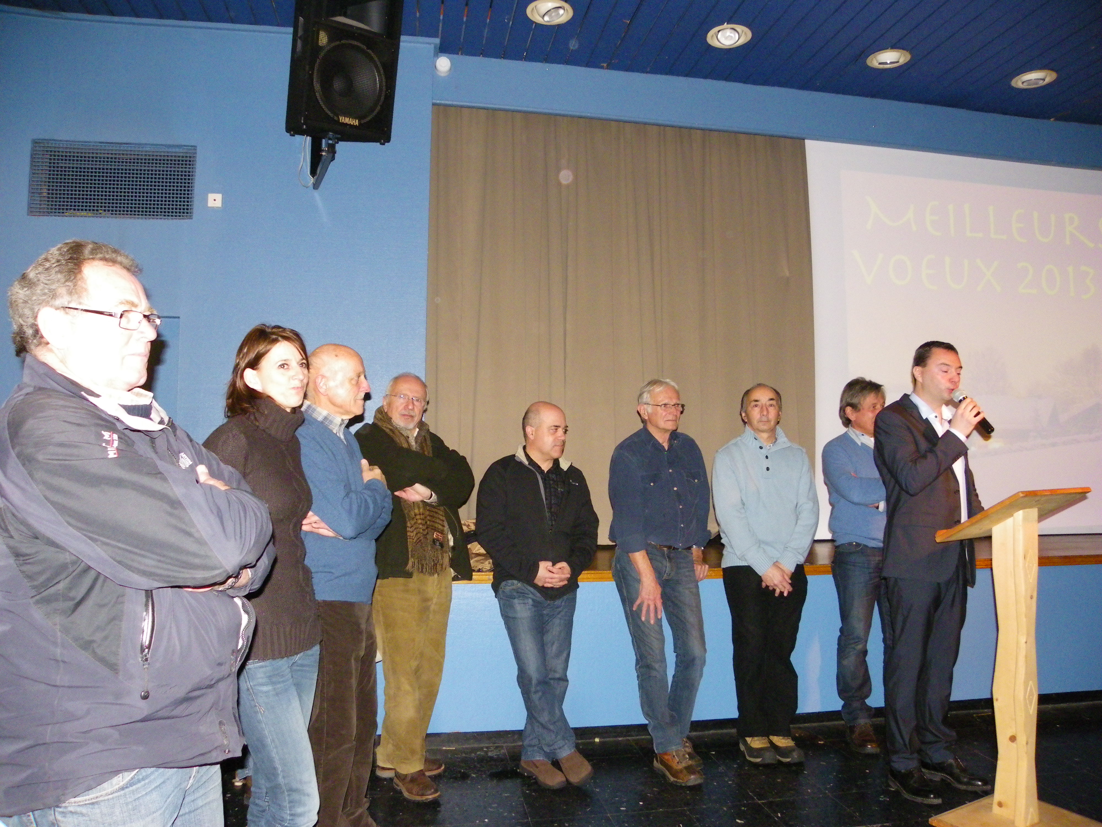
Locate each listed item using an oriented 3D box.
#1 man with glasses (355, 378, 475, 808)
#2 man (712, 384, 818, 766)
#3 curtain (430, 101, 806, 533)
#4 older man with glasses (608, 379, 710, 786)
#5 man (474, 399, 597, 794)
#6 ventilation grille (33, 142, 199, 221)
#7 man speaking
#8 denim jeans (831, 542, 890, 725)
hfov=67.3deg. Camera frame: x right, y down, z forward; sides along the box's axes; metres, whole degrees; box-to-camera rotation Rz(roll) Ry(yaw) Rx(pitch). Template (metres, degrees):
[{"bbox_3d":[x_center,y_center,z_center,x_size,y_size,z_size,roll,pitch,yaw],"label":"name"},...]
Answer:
[{"bbox_3d":[-0.563,0.676,3.442,0.500,1.690,0.400,3,-4,-40],"label":"man with glasses"},{"bbox_3d":[0.983,0.704,3.813,0.510,1.690,0.380,1,-3,-13],"label":"man"},{"bbox_3d":[0.496,-0.554,5.330,2.600,2.780,0.130,1,-3,-10],"label":"curtain"},{"bbox_3d":[0.495,0.692,3.684,0.490,1.700,0.430,2,-4,-25],"label":"older man with glasses"},{"bbox_3d":[-0.036,0.739,3.595,0.530,1.600,0.440,2,-4,-25],"label":"man"},{"bbox_3d":[-2.439,-1.302,4.608,0.880,0.425,0.040,1,-3,-10],"label":"ventilation grille"},{"bbox_3d":[1.560,0.604,3.346,0.500,1.810,0.440,3,-4,-38],"label":"man speaking"},{"bbox_3d":[1.495,1.036,3.930,0.410,0.870,0.280,2,-4,-25],"label":"denim jeans"}]

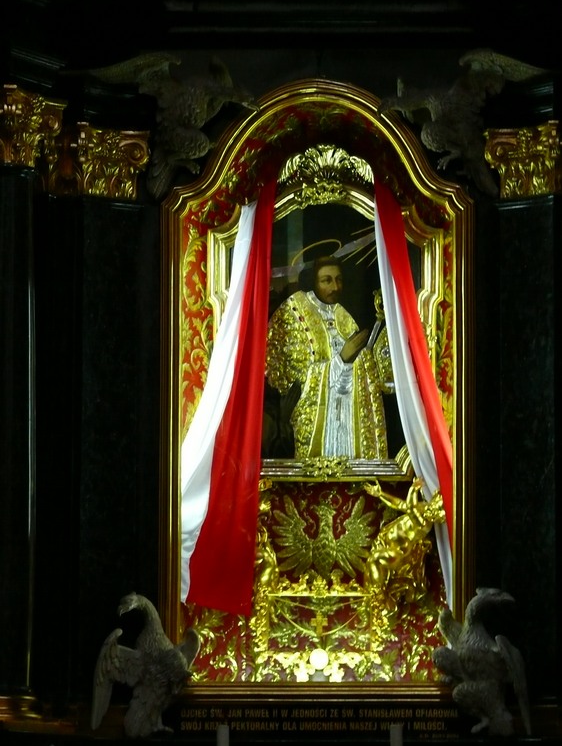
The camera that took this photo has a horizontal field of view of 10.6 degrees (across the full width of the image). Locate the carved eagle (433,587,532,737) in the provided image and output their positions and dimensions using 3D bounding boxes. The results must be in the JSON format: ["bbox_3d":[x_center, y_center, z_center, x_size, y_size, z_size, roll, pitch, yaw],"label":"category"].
[{"bbox_3d":[0.887,1.270,13.350,0.380,0.650,0.430,7,-10,-42],"label":"carved eagle"}]

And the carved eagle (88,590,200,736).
[{"bbox_3d":[-0.597,1.283,13.350,0.380,0.650,0.460,-7,-10,42],"label":"carved eagle"}]

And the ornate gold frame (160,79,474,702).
[{"bbox_3d":[0.165,0.079,13.700,1.430,2.820,0.160,0,-6,0],"label":"ornate gold frame"}]

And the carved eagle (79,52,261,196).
[{"bbox_3d":[-0.488,-1.114,13.650,0.520,0.620,0.660,-7,-10,42],"label":"carved eagle"}]

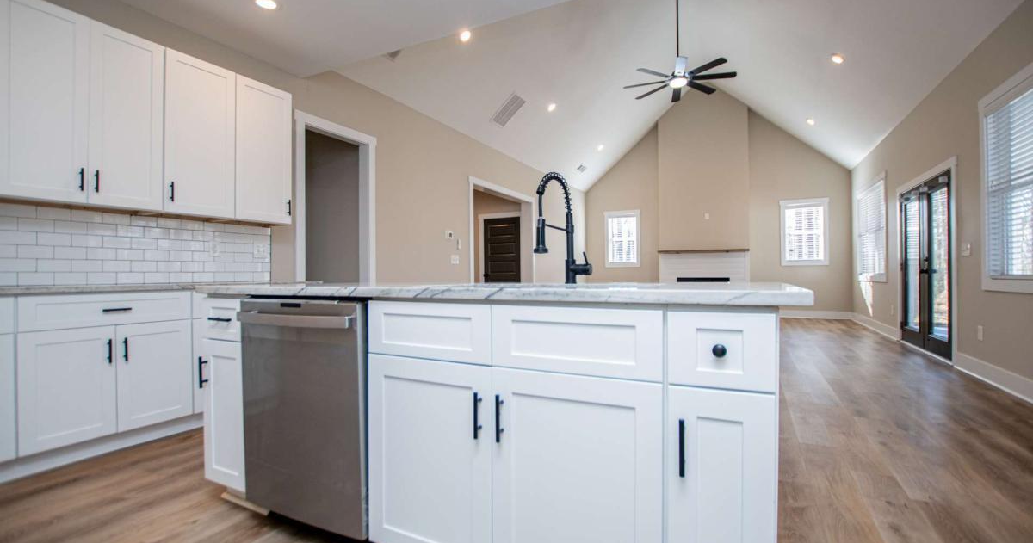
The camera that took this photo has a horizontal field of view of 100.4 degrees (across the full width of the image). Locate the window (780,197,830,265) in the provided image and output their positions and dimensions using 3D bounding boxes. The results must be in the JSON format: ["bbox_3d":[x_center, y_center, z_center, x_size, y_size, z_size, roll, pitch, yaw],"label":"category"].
[{"bbox_3d":[6.066,-0.809,9.063,0.837,1.365,0.110,0,0,28],"label":"window"}]

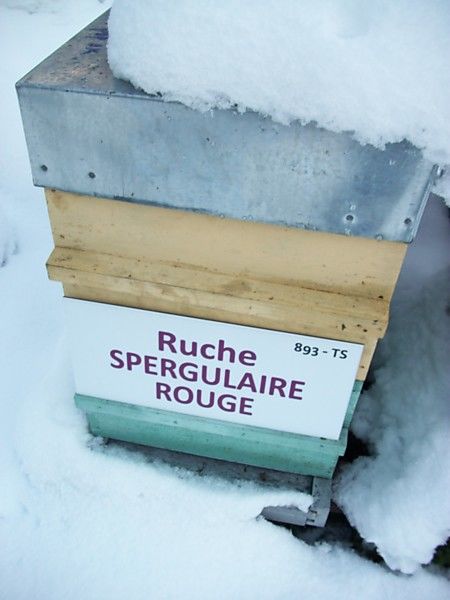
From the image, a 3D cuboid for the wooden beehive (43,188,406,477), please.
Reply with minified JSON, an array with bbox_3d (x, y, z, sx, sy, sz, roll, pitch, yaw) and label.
[{"bbox_3d":[0.020,-0.047,0.835,0.379,0.442,0.416,9,43,6],"label":"wooden beehive"}]

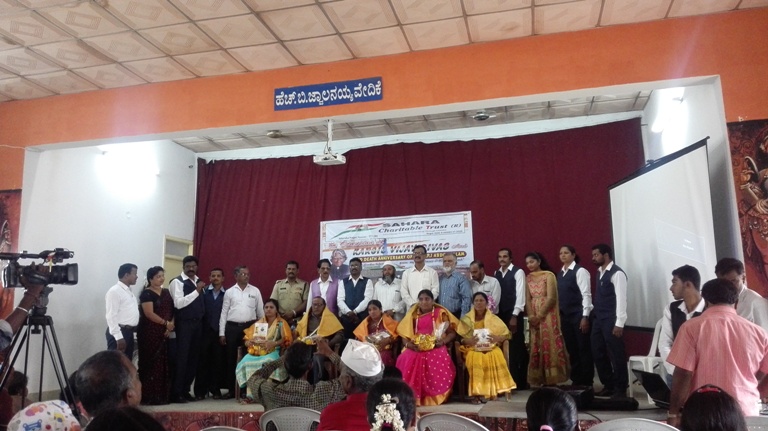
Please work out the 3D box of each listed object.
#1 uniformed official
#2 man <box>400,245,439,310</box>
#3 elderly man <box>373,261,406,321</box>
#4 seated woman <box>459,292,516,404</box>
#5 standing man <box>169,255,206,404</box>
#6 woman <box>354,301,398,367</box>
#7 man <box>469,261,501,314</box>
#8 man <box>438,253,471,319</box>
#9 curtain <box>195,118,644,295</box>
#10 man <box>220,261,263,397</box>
[{"bbox_3d":[-1.242,1.444,7.531,0.500,1.670,0.320,-1,-9,-4],"label":"uniformed official"},{"bbox_3d":[0.468,1.286,7.215,0.500,1.790,0.320,-2,-9,4],"label":"man"},{"bbox_3d":[0.089,1.351,6.962,0.500,1.570,0.340,-3,-10,6],"label":"elderly man"},{"bbox_3d":[1.104,1.409,6.222,0.600,1.150,0.770,-2,-10,3],"label":"seated woman"},{"bbox_3d":[-2.317,1.334,6.757,0.480,1.690,0.360,4,-11,-29],"label":"standing man"},{"bbox_3d":[-0.084,1.531,6.556,0.540,1.120,0.750,-3,-9,7],"label":"woman"},{"bbox_3d":[1.272,1.356,7.124,0.460,1.580,0.320,-7,-11,30],"label":"man"},{"bbox_3d":[0.879,1.314,7.116,0.470,1.680,0.320,-4,-10,17],"label":"man"},{"bbox_3d":[0.337,0.534,9.182,7.450,3.620,0.200,-4,-10,12],"label":"curtain"},{"bbox_3d":[-1.771,1.416,7.034,0.530,1.590,0.320,0,-10,-9],"label":"man"}]

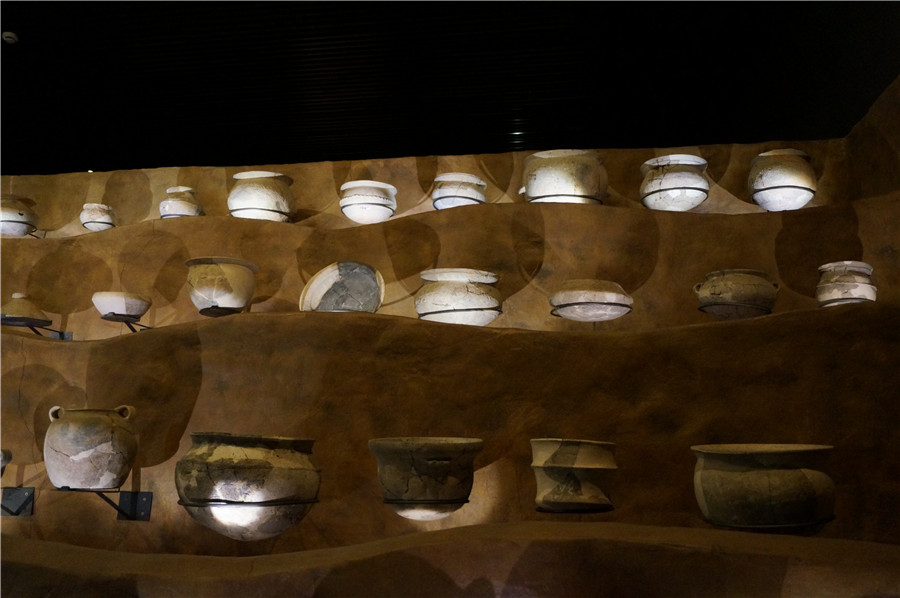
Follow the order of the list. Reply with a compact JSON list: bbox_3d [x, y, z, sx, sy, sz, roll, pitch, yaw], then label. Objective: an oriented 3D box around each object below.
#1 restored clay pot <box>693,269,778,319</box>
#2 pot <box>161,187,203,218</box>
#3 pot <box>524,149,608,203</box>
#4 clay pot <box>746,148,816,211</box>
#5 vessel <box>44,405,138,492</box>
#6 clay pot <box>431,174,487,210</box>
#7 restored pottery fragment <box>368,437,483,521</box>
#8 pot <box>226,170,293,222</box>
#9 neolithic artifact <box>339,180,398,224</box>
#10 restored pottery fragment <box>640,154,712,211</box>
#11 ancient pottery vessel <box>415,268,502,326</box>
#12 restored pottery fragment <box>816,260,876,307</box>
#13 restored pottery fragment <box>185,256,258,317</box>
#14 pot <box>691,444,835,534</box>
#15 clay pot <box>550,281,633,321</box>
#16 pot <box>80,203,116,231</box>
[{"bbox_3d":[0.990,-0.001,2.933,0.282,0.164,0.253,-5,-12,25],"label":"restored clay pot"},{"bbox_3d":[-1.282,-0.425,4.055,0.187,0.184,0.187,-1,-11,7],"label":"pot"},{"bbox_3d":[0.473,-0.452,3.484,0.341,0.254,0.341,-1,-10,5],"label":"pot"},{"bbox_3d":[1.316,-0.455,3.365,0.251,0.220,0.251,-2,-10,13],"label":"clay pot"},{"bbox_3d":[-0.988,0.408,2.339,0.244,0.225,0.244,3,-10,-14],"label":"vessel"},{"bbox_3d":[0.044,-0.460,3.900,0.248,0.170,0.248,-1,-11,7],"label":"clay pot"},{"bbox_3d":[-0.064,0.466,2.209,0.298,0.210,0.298,0,-10,0],"label":"restored pottery fragment"},{"bbox_3d":[-0.817,-0.407,3.664,0.278,0.218,0.278,1,-10,-7],"label":"pot"},{"bbox_3d":[-0.345,-0.393,3.598,0.244,0.149,0.244,1,-10,-3],"label":"neolithic artifact"},{"bbox_3d":[1.002,-0.489,3.788,0.302,0.224,0.302,-1,-11,7],"label":"restored pottery fragment"},{"bbox_3d":[0.031,0.016,3.047,0.312,0.197,0.312,0,-11,0],"label":"ancient pottery vessel"},{"bbox_3d":[1.271,-0.026,2.722,0.178,0.156,0.178,-3,-10,15],"label":"restored pottery fragment"},{"bbox_3d":[-0.812,-0.036,3.013,0.252,0.177,0.252,2,-10,-9],"label":"restored pottery fragment"},{"bbox_3d":[0.777,0.477,2.105,0.330,0.208,0.330,-1,-11,7],"label":"pot"},{"bbox_3d":[0.497,0.011,2.991,0.288,0.124,0.288,-1,-11,7],"label":"clay pot"},{"bbox_3d":[-1.701,-0.380,4.098,0.152,0.128,0.152,0,-11,0],"label":"pot"}]

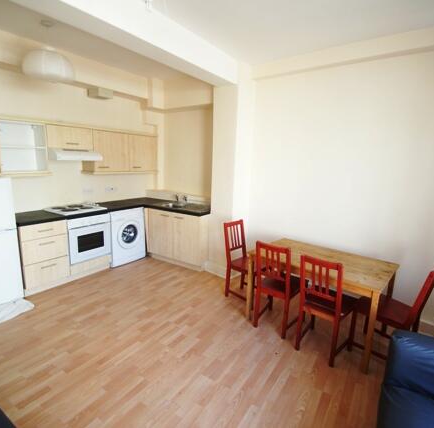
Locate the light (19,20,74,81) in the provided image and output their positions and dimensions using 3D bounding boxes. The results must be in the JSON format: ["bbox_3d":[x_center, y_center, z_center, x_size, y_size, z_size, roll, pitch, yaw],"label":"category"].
[{"bbox_3d":[-1.714,-1.677,2.761,0.430,0.550,0.430,8,12,31],"label":"light"}]

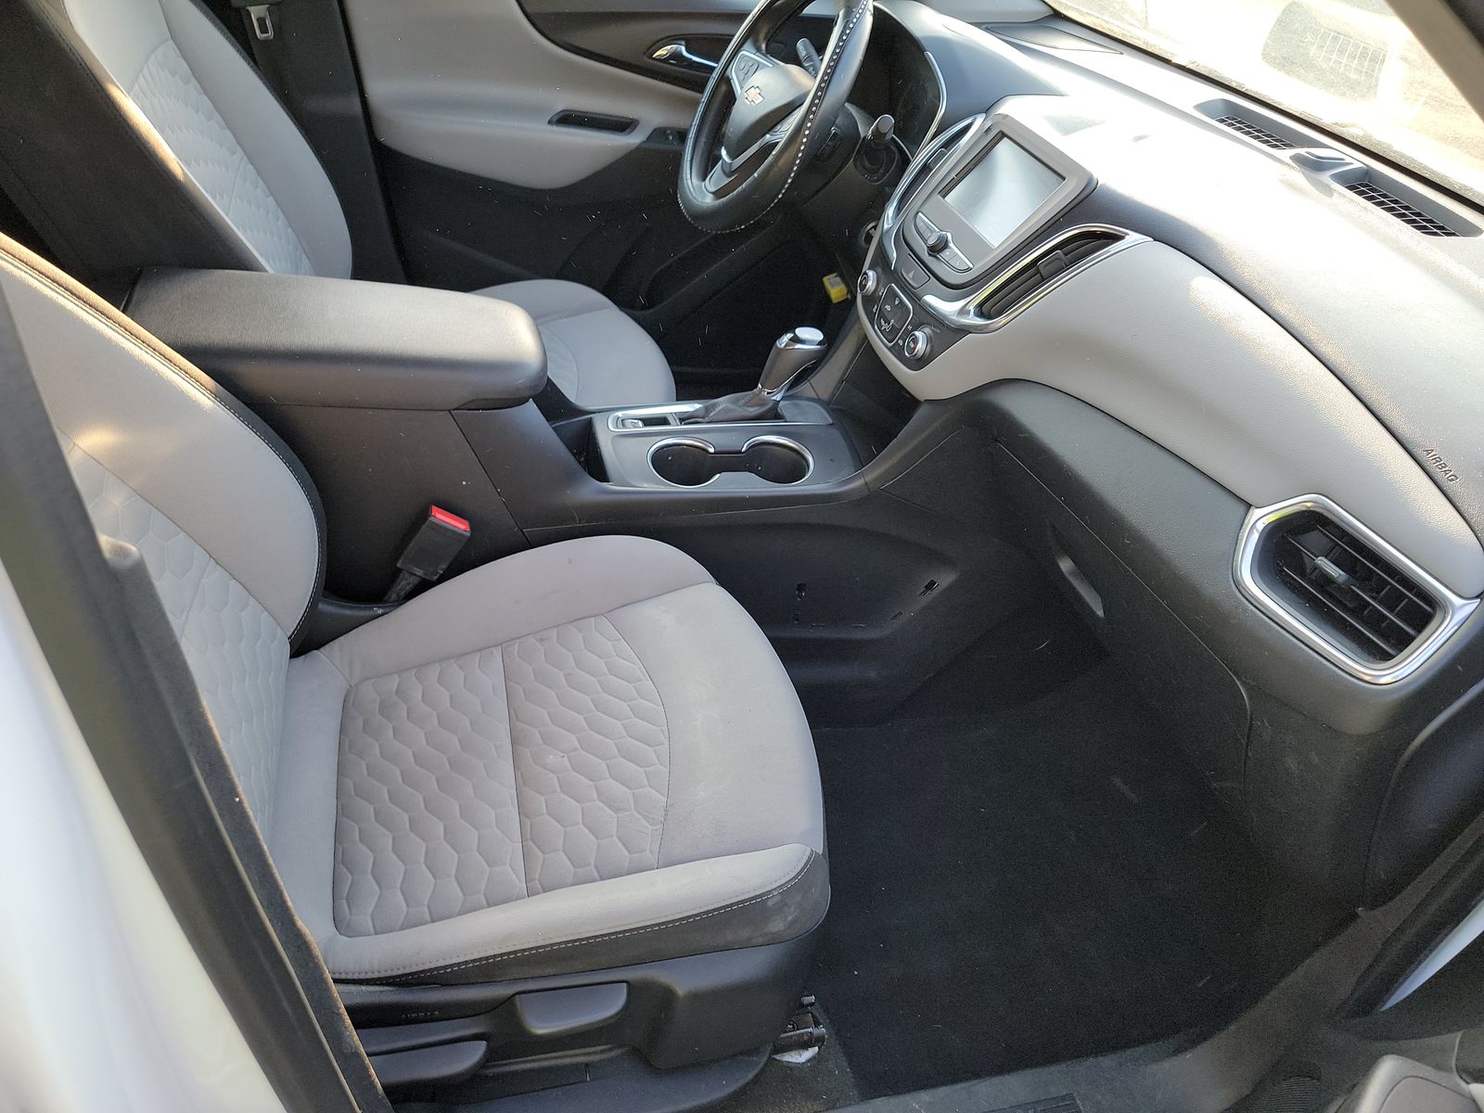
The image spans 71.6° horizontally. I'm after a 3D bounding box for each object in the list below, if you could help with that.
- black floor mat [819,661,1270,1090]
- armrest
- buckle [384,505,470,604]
[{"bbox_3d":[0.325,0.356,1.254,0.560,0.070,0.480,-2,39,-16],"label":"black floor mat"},{"bbox_3d":[-0.402,-0.220,1.041,0.395,0.058,0.197,-2,39,-16],"label":"armrest"},{"bbox_3d":[-0.327,-0.001,1.054,0.044,0.125,0.026,25,28,-32],"label":"buckle"}]

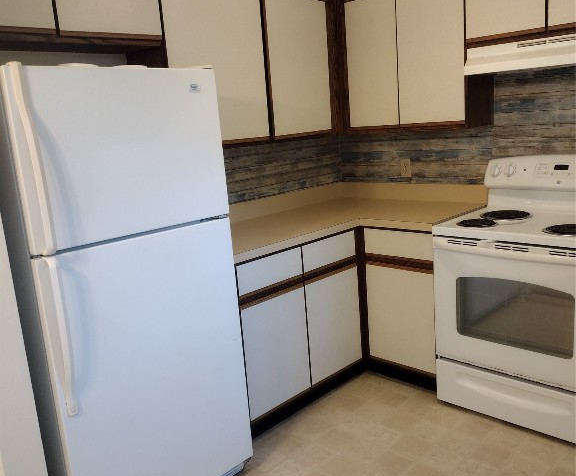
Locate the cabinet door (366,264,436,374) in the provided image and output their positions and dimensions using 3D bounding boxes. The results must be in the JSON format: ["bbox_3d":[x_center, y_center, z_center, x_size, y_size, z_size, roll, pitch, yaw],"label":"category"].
[{"bbox_3d":[0.601,0.422,3.167,0.419,0.536,0.020,7,16,44],"label":"cabinet door"}]

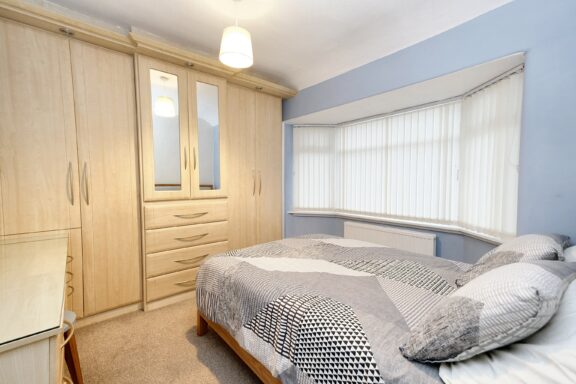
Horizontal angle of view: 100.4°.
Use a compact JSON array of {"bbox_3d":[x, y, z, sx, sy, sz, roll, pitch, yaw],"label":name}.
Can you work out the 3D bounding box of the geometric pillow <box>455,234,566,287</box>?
[{"bbox_3d":[1.323,0.392,1.402,0.670,0.180,0.470,-3,-26,-43],"label":"geometric pillow"}]

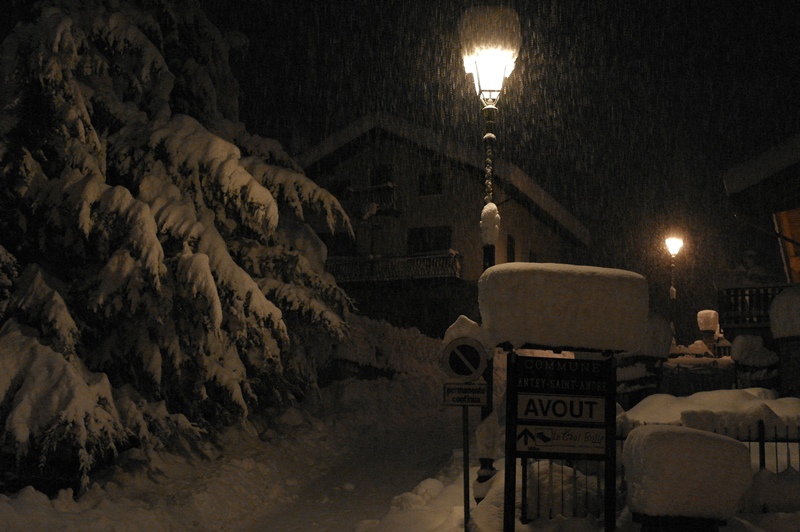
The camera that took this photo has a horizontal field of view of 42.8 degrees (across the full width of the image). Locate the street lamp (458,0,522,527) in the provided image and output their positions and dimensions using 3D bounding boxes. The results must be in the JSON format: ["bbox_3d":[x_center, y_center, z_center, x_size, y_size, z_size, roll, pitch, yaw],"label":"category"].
[{"bbox_3d":[0.948,-0.114,10.928,0.600,5.400,0.600,1,-8,0],"label":"street lamp"}]

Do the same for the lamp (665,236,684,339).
[{"bbox_3d":[9.601,1.424,35.886,0.580,5.100,0.580,1,-8,0],"label":"lamp"}]

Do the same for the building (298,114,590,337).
[{"bbox_3d":[1.572,-0.356,47.622,11.300,9.244,14.200,-2,-9,21],"label":"building"}]

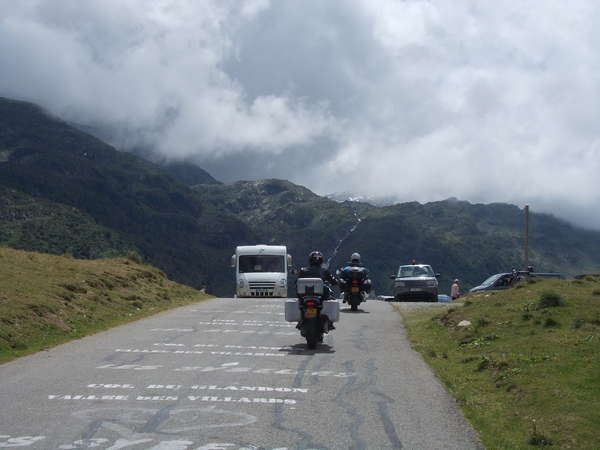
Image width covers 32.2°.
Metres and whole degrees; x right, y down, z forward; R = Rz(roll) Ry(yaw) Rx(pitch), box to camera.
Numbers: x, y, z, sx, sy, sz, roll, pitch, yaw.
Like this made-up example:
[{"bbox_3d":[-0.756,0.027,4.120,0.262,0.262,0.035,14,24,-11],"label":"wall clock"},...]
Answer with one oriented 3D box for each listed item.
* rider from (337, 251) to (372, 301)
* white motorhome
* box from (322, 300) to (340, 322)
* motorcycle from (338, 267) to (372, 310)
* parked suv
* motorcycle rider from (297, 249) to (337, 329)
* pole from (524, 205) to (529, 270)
[{"bbox_3d":[1.690,1.610,32.000,0.850,1.520,0.850,0,-3,3],"label":"rider"},{"bbox_3d":[-1.830,2.420,50.400,2.400,2.800,6.600,0,-3,-1],"label":"white motorhome"},{"bbox_3d":[0.570,1.585,19.200,0.280,0.390,0.450,0,-3,3],"label":"box"},{"bbox_3d":[1.710,1.940,32.000,0.950,1.350,2.200,0,-3,3],"label":"motorcycle"},{"bbox_3d":[5.220,2.720,46.900,2.000,1.800,4.650,0,-3,6],"label":"parked suv"},{"bbox_3d":[0.310,1.280,19.750,0.750,1.530,0.850,0,-3,3],"label":"motorcycle rider"},{"bbox_3d":[13.100,1.500,60.000,0.240,5.400,0.240,0,-3,0],"label":"pole"}]

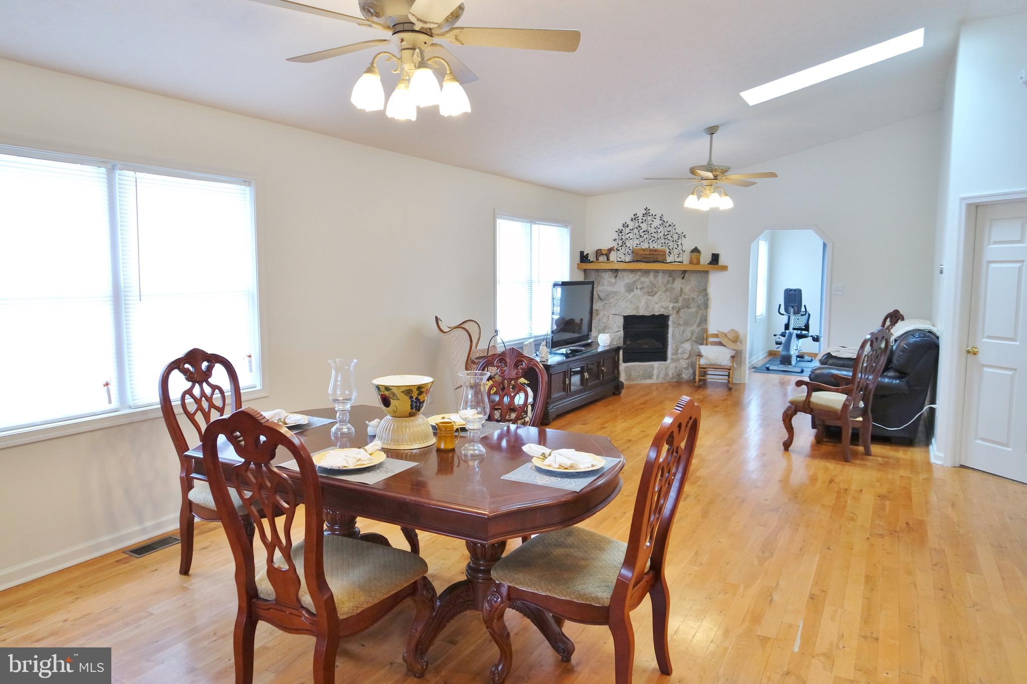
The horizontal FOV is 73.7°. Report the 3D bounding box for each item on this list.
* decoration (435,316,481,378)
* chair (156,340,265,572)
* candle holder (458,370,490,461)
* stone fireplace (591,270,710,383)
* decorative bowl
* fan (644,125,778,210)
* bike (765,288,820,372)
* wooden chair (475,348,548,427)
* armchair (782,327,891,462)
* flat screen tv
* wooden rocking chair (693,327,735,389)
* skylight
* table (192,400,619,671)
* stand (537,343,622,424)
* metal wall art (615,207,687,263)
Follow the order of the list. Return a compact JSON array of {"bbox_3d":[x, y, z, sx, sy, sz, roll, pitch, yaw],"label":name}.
[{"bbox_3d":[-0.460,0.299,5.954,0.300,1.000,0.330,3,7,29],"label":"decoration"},{"bbox_3d":[-1.365,0.602,3.444,0.660,1.090,0.500,3,7,30],"label":"chair"},{"bbox_3d":[-0.160,0.288,2.748,0.130,0.340,0.130,0,6,0],"label":"candle holder"},{"bbox_3d":[1.807,-0.215,9.386,1.760,1.540,0.250,-1,6,-14],"label":"stone fireplace"},{"bbox_3d":[-0.476,0.243,2.946,0.266,0.152,0.266,0,6,0],"label":"decorative bowl"},{"bbox_3d":[1.963,-1.734,6.852,1.320,0.830,1.320,3,7,29],"label":"fan"},{"bbox_3d":[4.496,-0.228,10.957,0.690,1.250,1.600,4,7,32],"label":"bike"},{"bbox_3d":[-0.169,0.596,3.518,0.500,1.090,0.660,3,7,30],"label":"wooden chair"},{"bbox_3d":[2.671,0.390,5.671,0.600,1.080,0.660,-4,7,-38],"label":"armchair"},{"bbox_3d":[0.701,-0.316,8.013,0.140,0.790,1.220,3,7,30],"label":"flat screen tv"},{"bbox_3d":[2.705,0.200,9.121,0.480,0.770,0.550,3,7,30],"label":"wooden rocking chair"},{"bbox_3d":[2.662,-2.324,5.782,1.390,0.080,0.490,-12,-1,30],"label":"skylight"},{"bbox_3d":[-0.455,0.819,2.969,1.880,0.760,1.150,3,7,29],"label":"table"},{"bbox_3d":[0.644,0.430,7.788,0.480,0.575,2.100,3,7,29],"label":"stand"},{"bbox_3d":[1.827,-1.423,9.103,1.020,0.740,0.050,-1,6,-14],"label":"metal wall art"}]

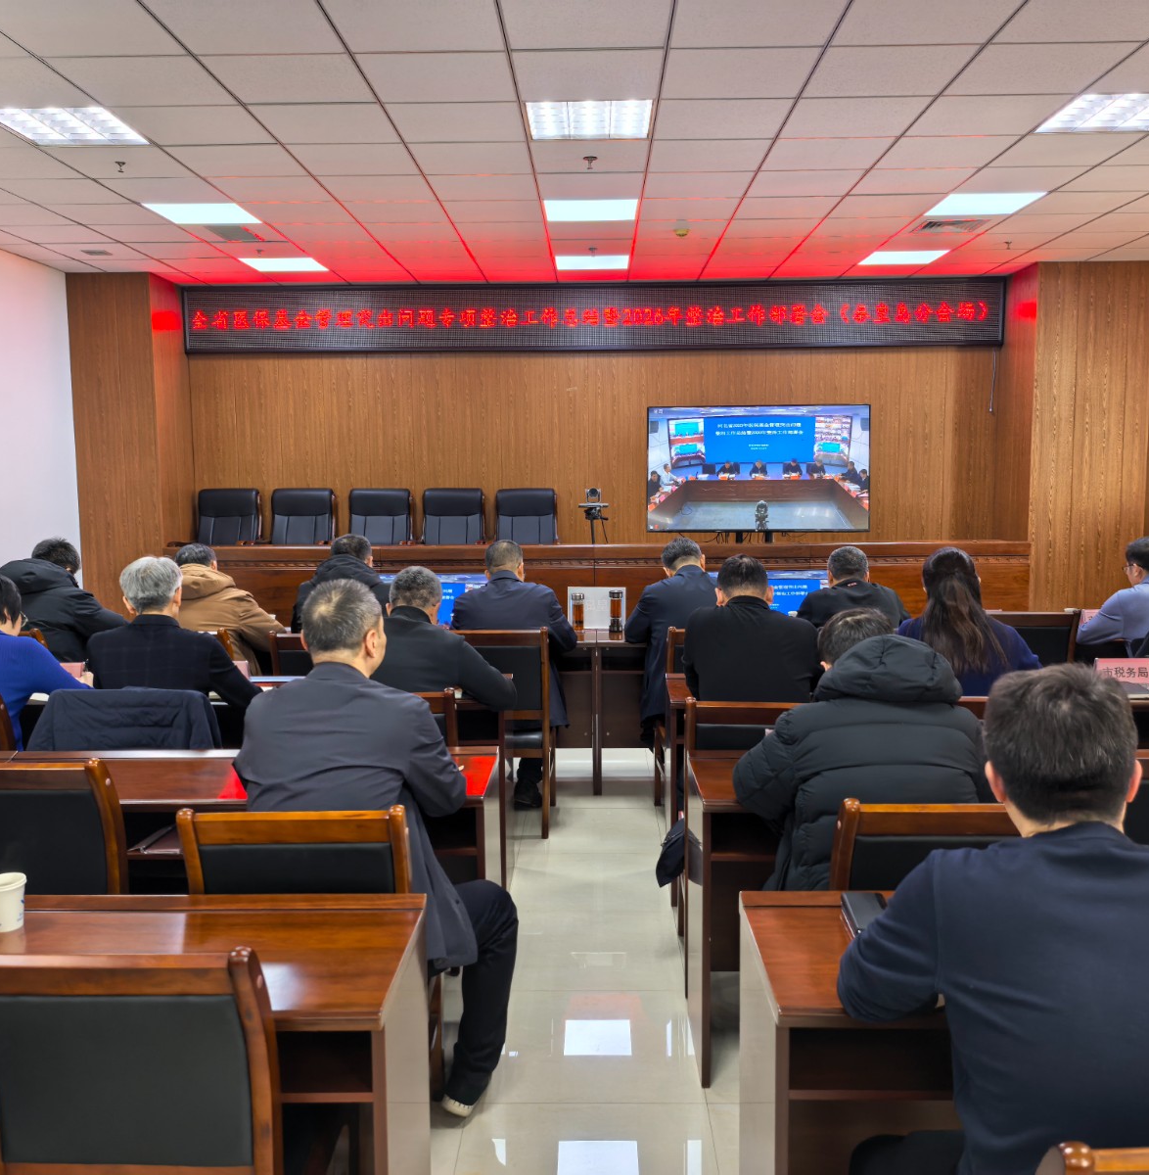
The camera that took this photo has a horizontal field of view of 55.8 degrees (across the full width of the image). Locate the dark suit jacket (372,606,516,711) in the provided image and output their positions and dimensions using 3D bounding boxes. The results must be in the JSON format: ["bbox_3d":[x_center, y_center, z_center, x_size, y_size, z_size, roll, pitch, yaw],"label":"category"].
[{"bbox_3d":[-0.521,0.384,3.699,0.580,0.650,0.480,0,7,5],"label":"dark suit jacket"}]

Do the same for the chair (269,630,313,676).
[{"bbox_3d":[-1.052,0.614,4.907,0.460,0.910,0.540,0,6,1],"label":"chair"}]

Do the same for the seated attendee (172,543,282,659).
[{"bbox_3d":[-1.681,0.430,5.108,0.580,1.278,0.750,1,7,9],"label":"seated attendee"}]

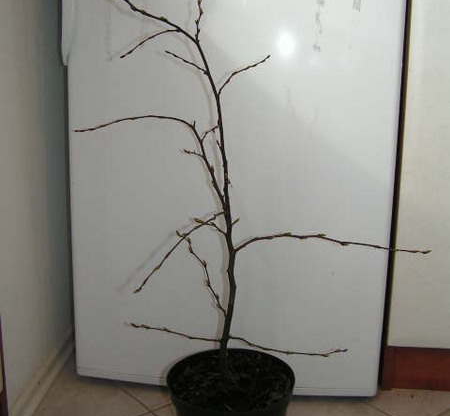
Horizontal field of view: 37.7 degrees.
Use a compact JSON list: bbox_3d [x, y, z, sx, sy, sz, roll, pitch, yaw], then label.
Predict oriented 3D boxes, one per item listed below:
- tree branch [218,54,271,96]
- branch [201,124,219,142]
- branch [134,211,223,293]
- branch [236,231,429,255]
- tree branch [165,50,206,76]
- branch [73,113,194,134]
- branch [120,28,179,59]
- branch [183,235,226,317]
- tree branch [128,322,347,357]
[{"bbox_3d":[0.027,-0.193,0.957,0.086,0.066,0.026,-5,13,-25],"label":"tree branch"},{"bbox_3d":[-0.023,-0.114,1.005,0.036,0.034,0.018,8,13,29],"label":"branch"},{"bbox_3d":[-0.066,0.058,0.928,0.033,0.092,0.176,12,16,42],"label":"branch"},{"bbox_3d":[0.165,0.053,0.999,0.302,0.032,0.029,0,12,-3],"label":"branch"},{"bbox_3d":[-0.055,-0.204,0.924,0.069,0.037,0.019,5,12,21],"label":"tree branch"},{"bbox_3d":[-0.140,-0.129,1.023,0.198,0.035,0.022,3,12,7],"label":"branch"},{"bbox_3d":[-0.102,-0.222,0.891,0.083,0.045,0.019,-1,12,-7],"label":"branch"},{"bbox_3d":[-0.028,0.102,1.040,0.032,0.115,0.107,-10,16,-43],"label":"branch"},{"bbox_3d":[0.018,0.209,1.026,0.347,0.042,0.034,2,12,5],"label":"tree branch"}]

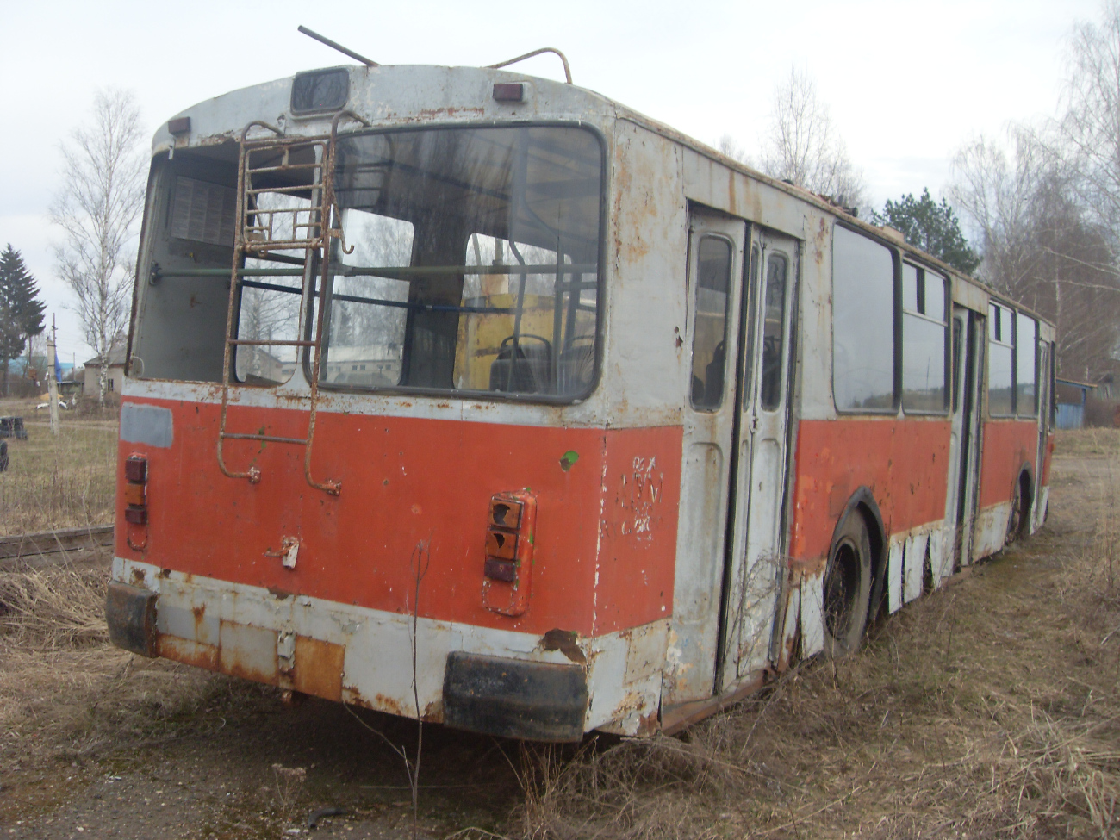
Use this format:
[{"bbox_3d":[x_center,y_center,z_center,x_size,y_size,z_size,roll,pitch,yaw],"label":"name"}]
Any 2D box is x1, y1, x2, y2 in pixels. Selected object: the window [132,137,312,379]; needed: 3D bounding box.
[{"bbox_3d":[-1.442,-0.647,5.061,1.100,1.000,0.090,3,-1,33],"label":"window"}]

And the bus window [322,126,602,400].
[{"bbox_3d":[-0.389,-0.583,4.429,1.150,1.000,0.090,4,-1,27],"label":"bus window"}]

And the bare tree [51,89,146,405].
[{"bbox_3d":[-22.913,-8.573,60.000,4.400,15.400,4.400,1,2,0],"label":"bare tree"}]

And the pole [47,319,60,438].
[{"bbox_3d":[-13.130,-1.099,31.000,0.220,3.150,0.220,1,2,0],"label":"pole"}]

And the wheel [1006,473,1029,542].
[{"bbox_3d":[4.514,0.938,12.313,0.280,1.050,1.050,3,2,30],"label":"wheel"}]

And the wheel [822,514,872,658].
[{"bbox_3d":[1.565,0.978,7.133,0.290,1.050,1.050,3,2,30],"label":"wheel"}]

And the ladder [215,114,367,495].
[{"bbox_3d":[-1.083,-0.467,4.731,0.500,1.460,0.210,3,0,30],"label":"ladder"}]

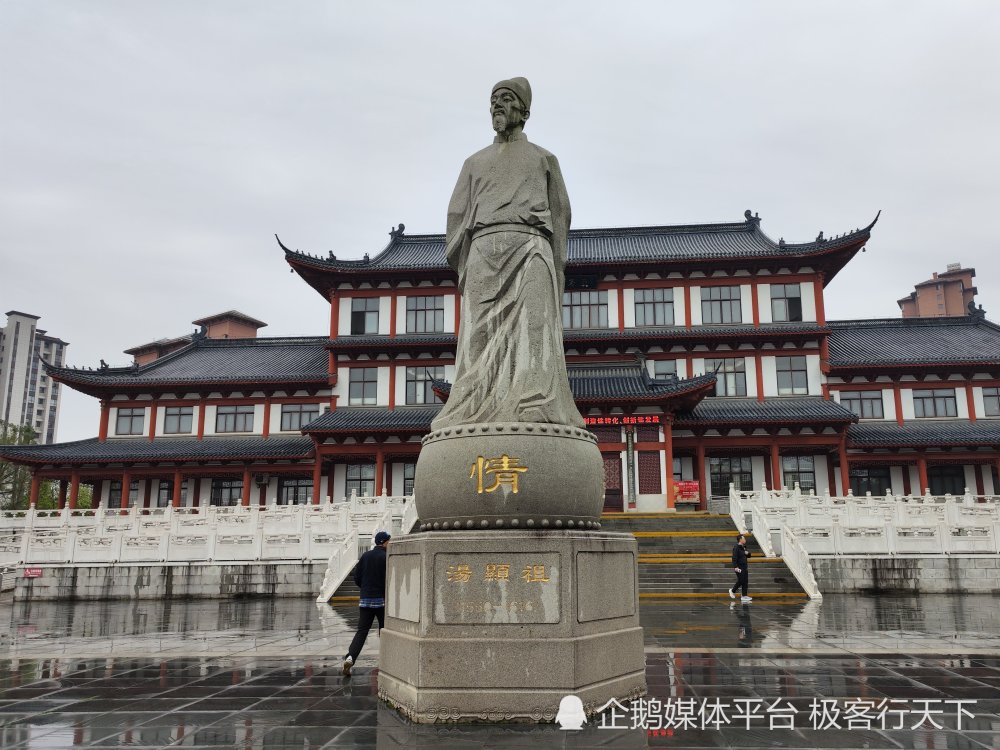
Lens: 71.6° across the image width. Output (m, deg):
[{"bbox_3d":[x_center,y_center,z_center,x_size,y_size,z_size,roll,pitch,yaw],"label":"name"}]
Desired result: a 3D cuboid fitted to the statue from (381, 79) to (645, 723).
[{"bbox_3d":[0.094,-0.202,8.462,2.900,7.600,2.600,-2,-13,6],"label":"statue"}]

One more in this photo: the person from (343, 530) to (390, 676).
[{"bbox_3d":[-1.608,2.957,9.069,0.580,1.730,0.720,-7,-15,26],"label":"person"}]

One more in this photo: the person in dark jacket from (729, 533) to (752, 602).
[{"bbox_3d":[6.351,5.099,18.419,0.580,1.700,0.480,-3,-13,10],"label":"person in dark jacket"}]

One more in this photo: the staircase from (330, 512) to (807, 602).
[{"bbox_3d":[2.274,5.783,23.089,13.000,2.500,9.300,-1,-13,4],"label":"staircase"}]

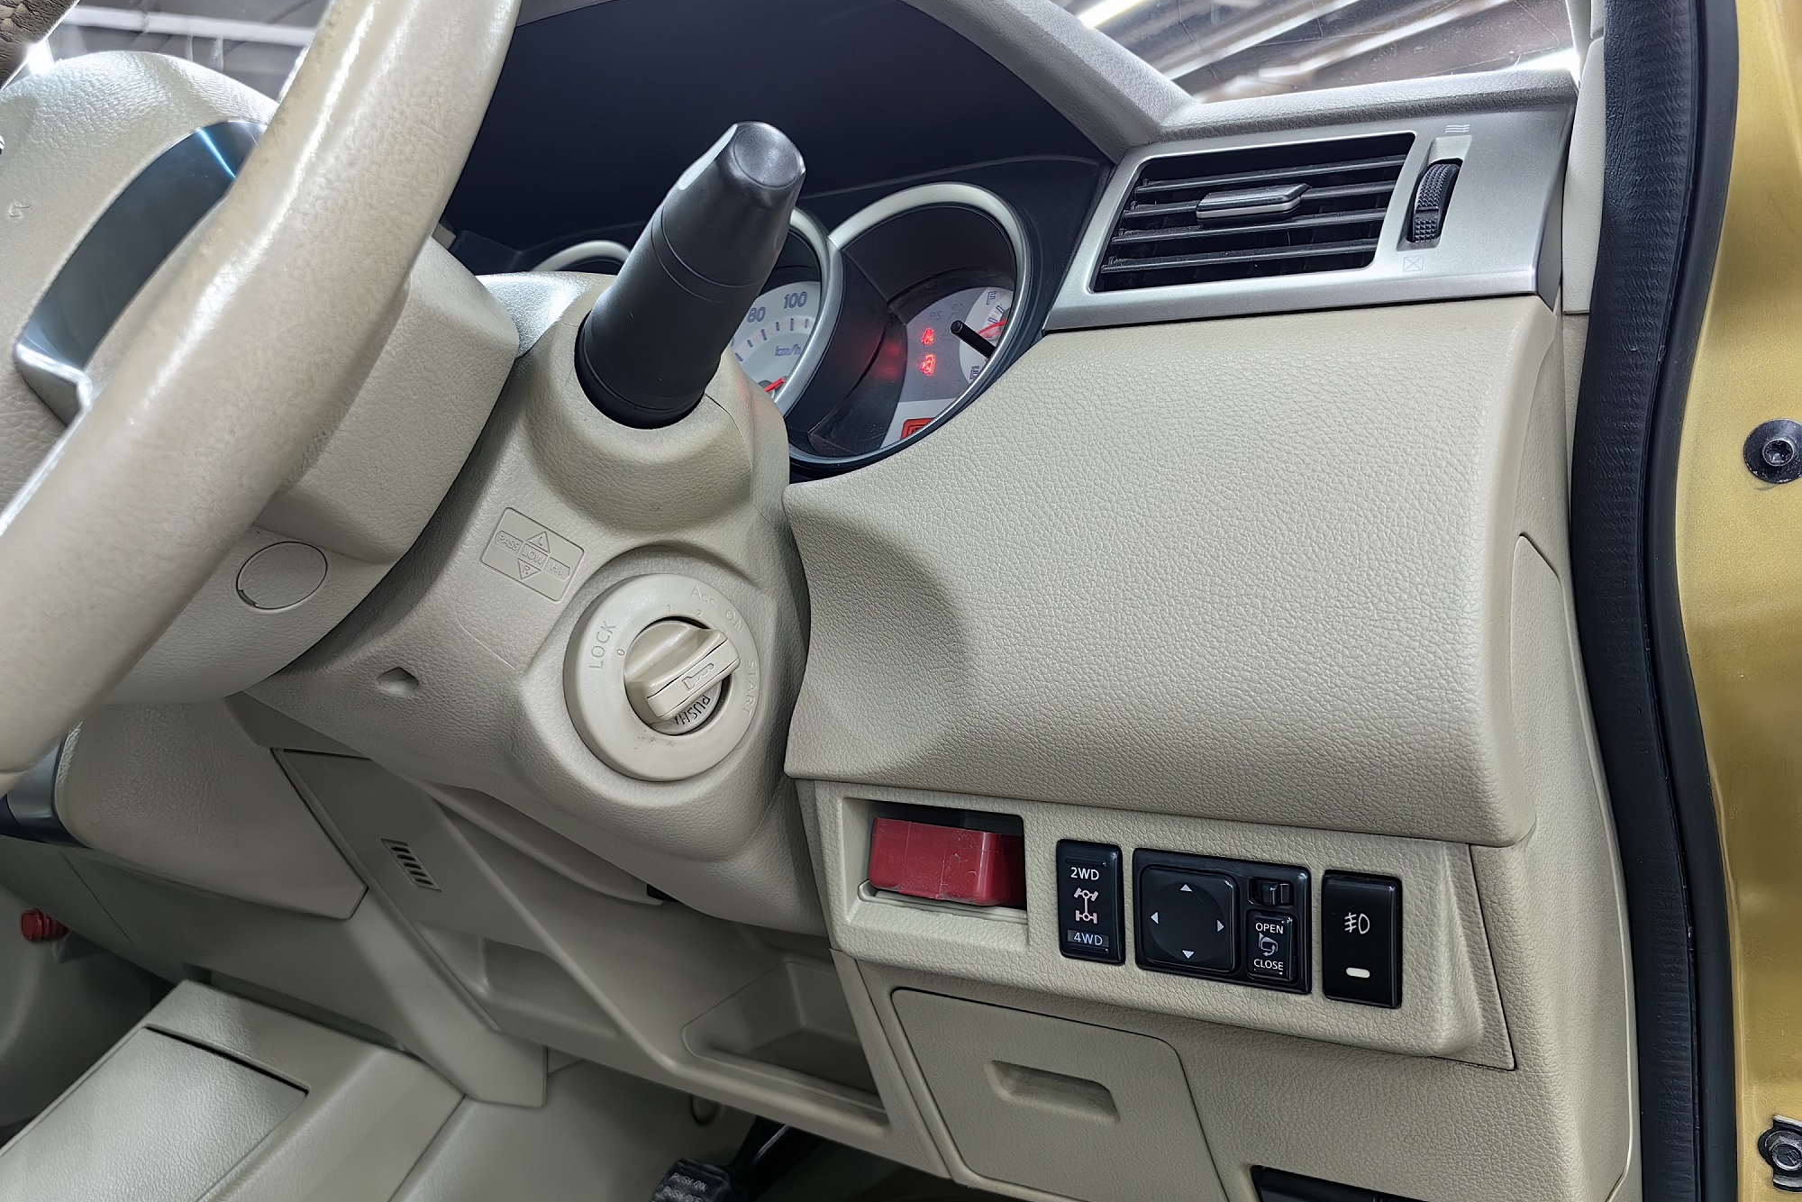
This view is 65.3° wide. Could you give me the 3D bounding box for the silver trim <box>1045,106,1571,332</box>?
[{"bbox_3d":[0.151,-0.132,0.513,0.166,0.100,0.030,1,-33,28],"label":"silver trim"}]

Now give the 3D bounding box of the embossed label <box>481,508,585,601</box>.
[{"bbox_3d":[-0.109,-0.013,0.416,0.003,0.019,0.030,15,-13,40],"label":"embossed label"}]

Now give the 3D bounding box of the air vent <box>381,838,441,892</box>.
[{"bbox_3d":[-0.225,0.121,0.651,0.017,0.033,0.006,1,40,28],"label":"air vent"}]

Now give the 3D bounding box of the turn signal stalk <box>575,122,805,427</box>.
[{"bbox_3d":[-0.056,-0.091,0.393,0.038,0.038,0.081,-9,-34,-49],"label":"turn signal stalk"}]

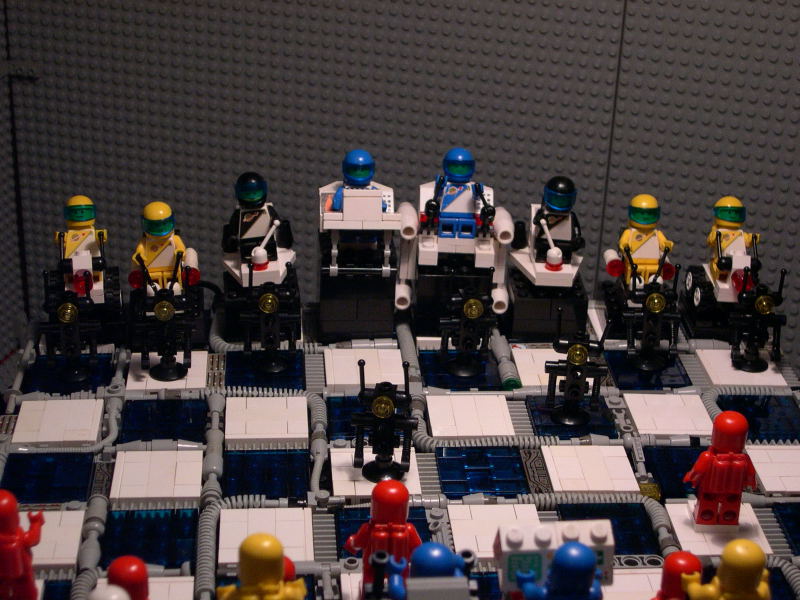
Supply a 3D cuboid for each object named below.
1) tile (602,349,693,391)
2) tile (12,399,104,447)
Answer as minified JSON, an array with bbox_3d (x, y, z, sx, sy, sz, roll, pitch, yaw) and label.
[{"bbox_3d":[0.104,0.030,0.655,0.032,0.003,0.032,0,26,-5],"label":"tile"},{"bbox_3d":[-0.132,0.048,0.600,0.032,0.004,0.032,0,26,-5],"label":"tile"}]

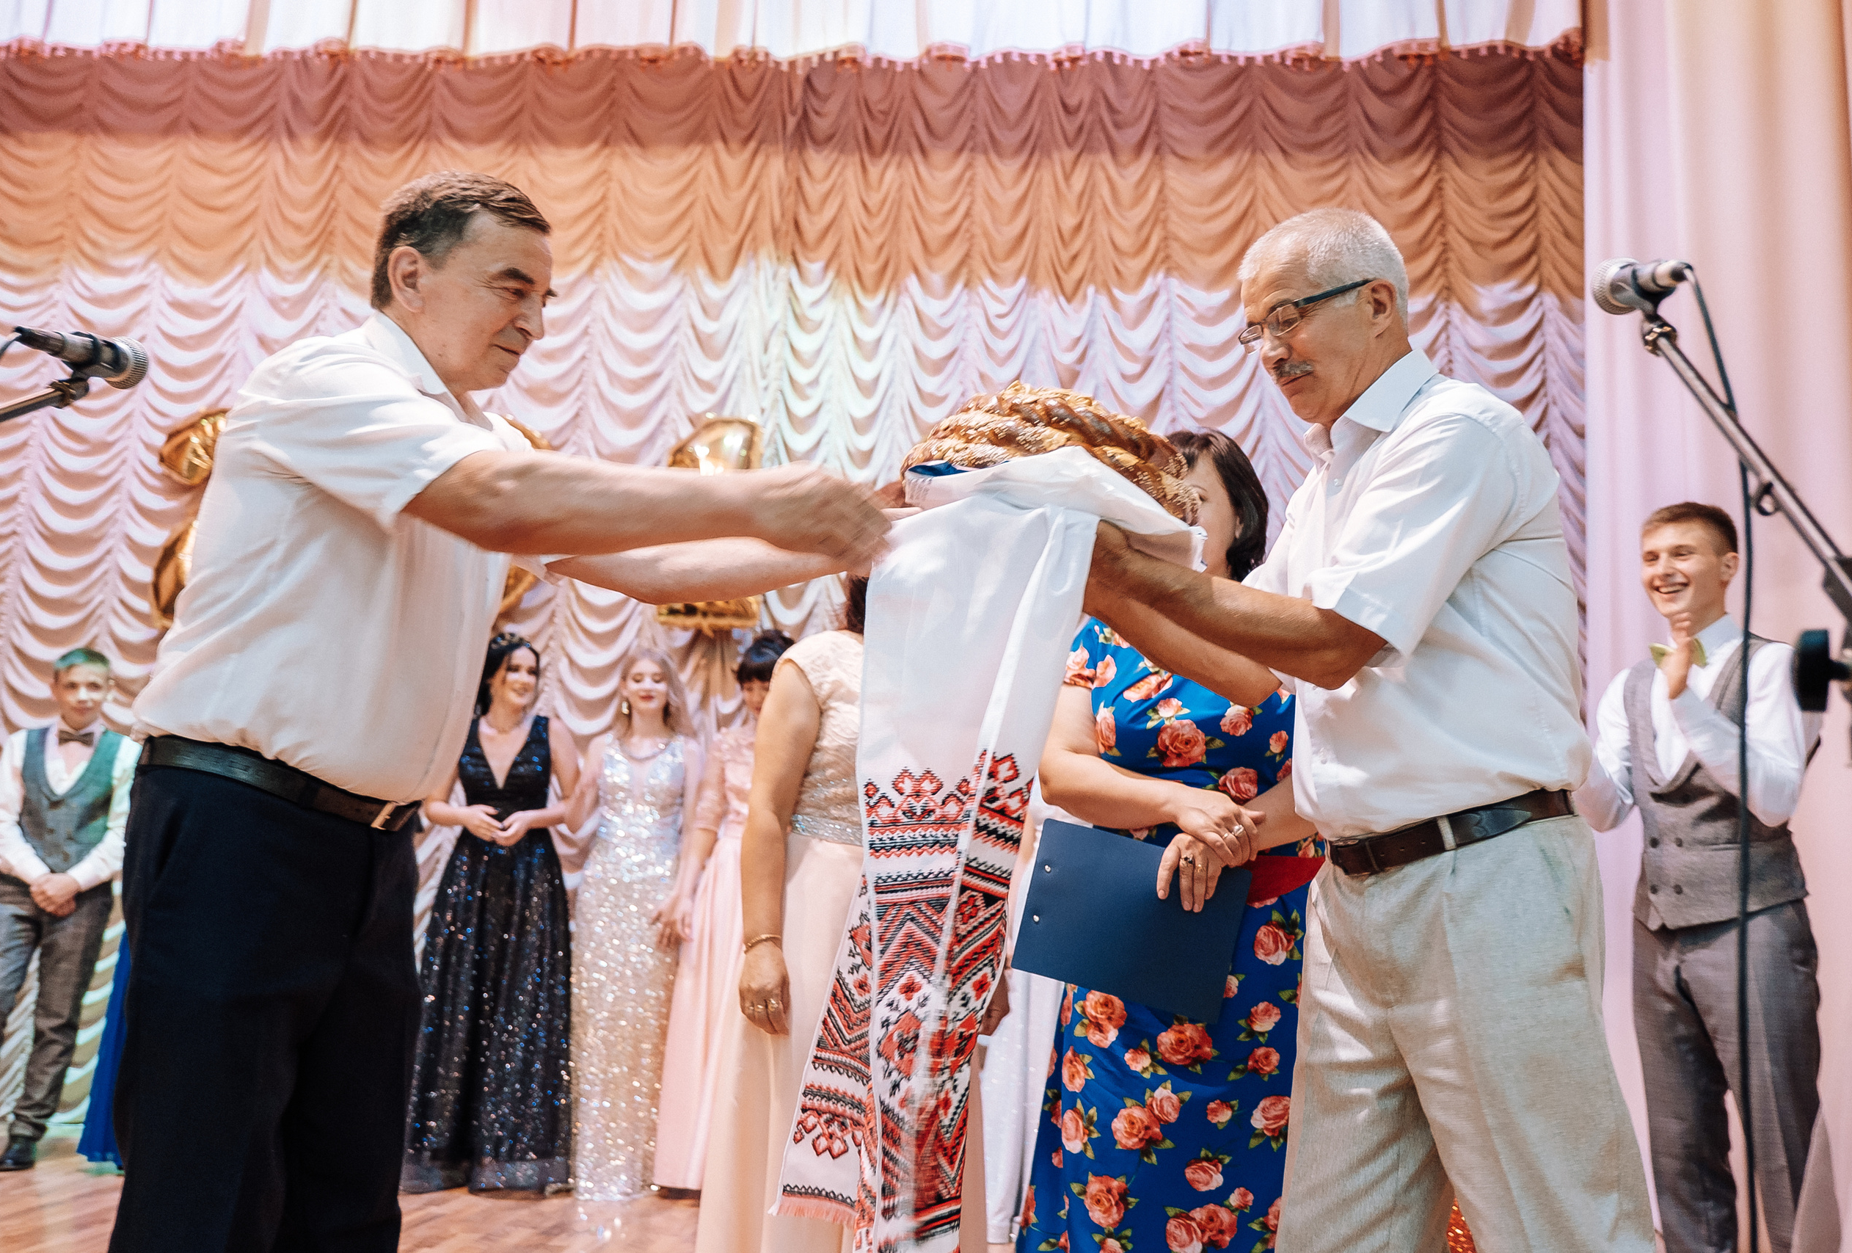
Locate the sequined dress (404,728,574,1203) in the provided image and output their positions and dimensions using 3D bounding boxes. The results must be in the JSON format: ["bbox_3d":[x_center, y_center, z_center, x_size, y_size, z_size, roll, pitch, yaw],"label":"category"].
[{"bbox_3d":[-1.365,1.017,5.362,0.550,1.475,0.460,3,-11,-11],"label":"sequined dress"}]

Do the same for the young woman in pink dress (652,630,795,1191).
[{"bbox_3d":[-0.607,0.867,5.327,0.480,1.740,0.420,3,-11,-11],"label":"young woman in pink dress"}]

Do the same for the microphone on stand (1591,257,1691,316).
[{"bbox_3d":[0.634,-0.304,1.472,0.052,0.055,0.170,0,7,3],"label":"microphone on stand"}]

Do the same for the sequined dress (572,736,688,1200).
[{"bbox_3d":[-0.920,1.065,5.363,0.380,1.436,0.350,2,-11,-7],"label":"sequined dress"}]

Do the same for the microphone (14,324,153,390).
[{"bbox_3d":[-0.770,-0.250,1.524,0.052,0.055,0.185,0,1,4],"label":"microphone"}]

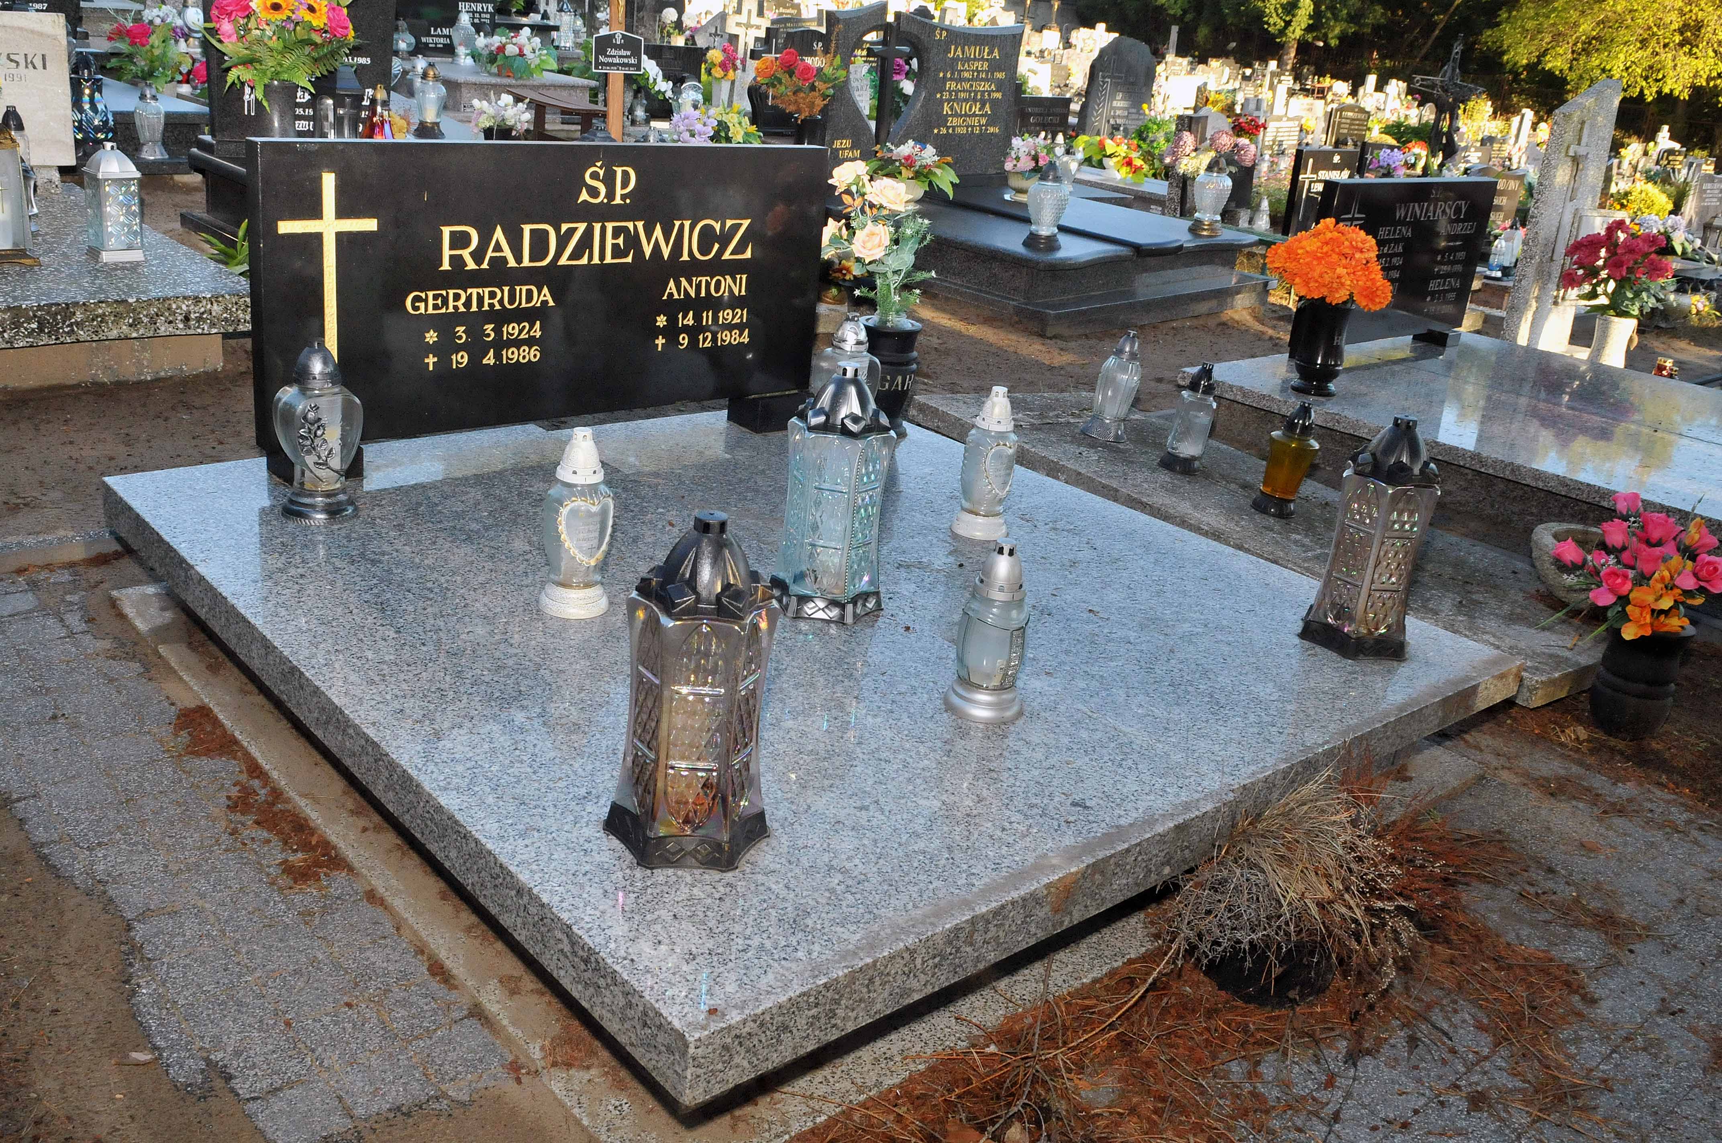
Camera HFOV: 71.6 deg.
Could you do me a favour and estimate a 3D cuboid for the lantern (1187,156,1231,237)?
[{"bbox_3d":[1.543,-1.645,5.204,0.185,0.303,0.185,-14,29,-42],"label":"lantern"}]

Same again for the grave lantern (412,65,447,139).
[{"bbox_3d":[-1.975,-2.147,5.450,0.148,0.312,0.148,-15,30,-39],"label":"grave lantern"}]

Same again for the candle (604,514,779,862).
[{"bbox_3d":[-0.194,0.128,1.413,0.209,0.408,0.189,3,23,-5],"label":"candle"}]

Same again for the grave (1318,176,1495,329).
[{"bbox_3d":[1.539,-0.878,3.390,0.867,0.440,0.060,-14,29,-42],"label":"grave"}]

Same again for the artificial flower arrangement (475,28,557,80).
[{"bbox_3d":[-2.113,-3.174,7.329,0.480,0.320,0.420,-14,29,-42],"label":"artificial flower arrangement"}]

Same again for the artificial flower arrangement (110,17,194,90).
[{"bbox_3d":[-3.230,-2.355,5.442,0.367,0.315,0.347,-15,30,-39],"label":"artificial flower arrangement"}]

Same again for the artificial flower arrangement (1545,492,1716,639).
[{"bbox_3d":[1.399,-0.011,2.179,0.286,0.270,0.265,-15,30,-39],"label":"artificial flower arrangement"}]

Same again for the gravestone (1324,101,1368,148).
[{"bbox_3d":[4.565,-4.192,11.243,0.580,0.500,0.110,-14,29,-42],"label":"gravestone"}]

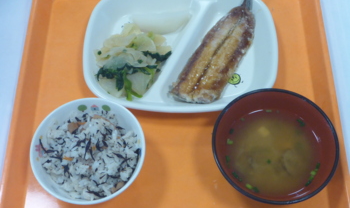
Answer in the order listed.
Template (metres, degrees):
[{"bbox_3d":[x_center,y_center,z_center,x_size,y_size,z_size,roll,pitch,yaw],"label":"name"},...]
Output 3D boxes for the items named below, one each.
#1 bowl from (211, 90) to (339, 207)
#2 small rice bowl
[{"bbox_3d":[0.091,0.051,0.495,0.114,0.066,0.114,0,62,0],"label":"bowl"},{"bbox_3d":[-0.080,0.054,0.500,0.106,0.054,0.106,0,62,0],"label":"small rice bowl"}]

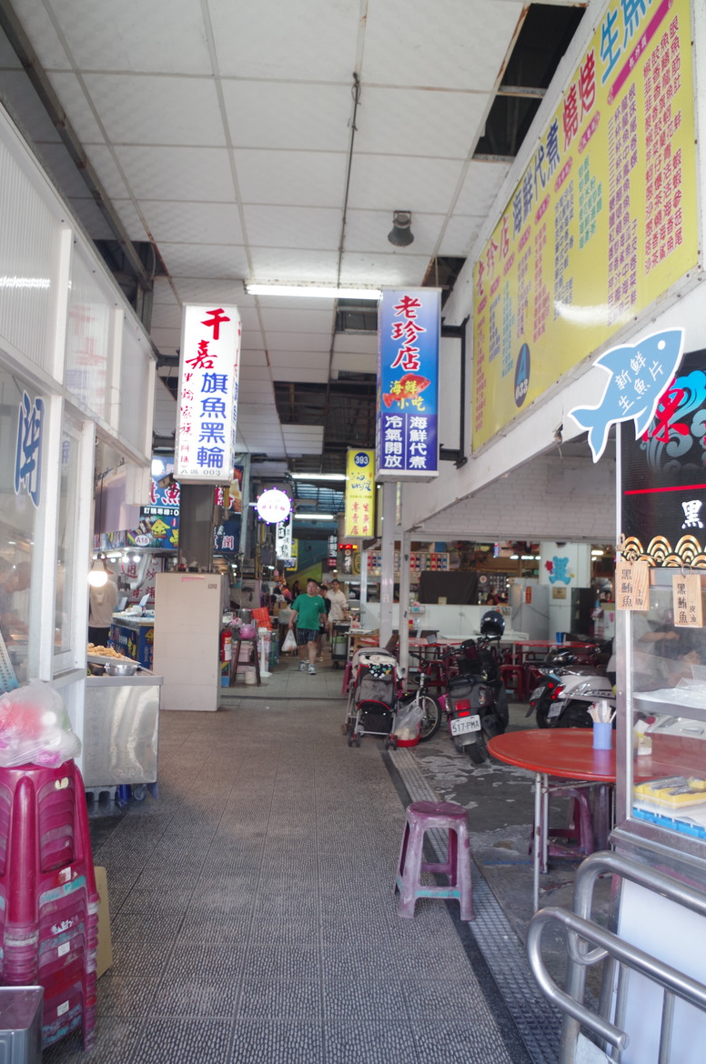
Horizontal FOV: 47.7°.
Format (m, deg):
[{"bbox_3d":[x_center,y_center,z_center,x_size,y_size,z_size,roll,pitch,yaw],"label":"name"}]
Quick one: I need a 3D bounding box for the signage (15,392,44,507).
[{"bbox_3d":[-1.278,-0.323,3.159,0.020,0.436,0.324,1,-4,-3],"label":"signage"}]

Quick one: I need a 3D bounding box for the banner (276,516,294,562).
[{"bbox_3d":[-1.750,0.145,20.374,0.400,1.200,0.220,2,-4,-3],"label":"banner"}]

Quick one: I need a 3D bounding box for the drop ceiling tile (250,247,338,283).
[{"bbox_3d":[-0.391,-1.833,5.463,0.593,0.020,0.569,1,-4,-3],"label":"drop ceiling tile"}]

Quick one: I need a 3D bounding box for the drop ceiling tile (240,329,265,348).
[{"bbox_3d":[-1.092,-1.743,7.196,0.605,0.020,0.590,1,-4,-3],"label":"drop ceiling tile"}]

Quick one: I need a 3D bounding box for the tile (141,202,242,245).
[{"bbox_3d":[-0.977,-1.913,4.928,0.605,0.020,0.585,2,-4,-3],"label":"tile"}]

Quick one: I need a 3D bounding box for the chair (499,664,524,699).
[{"bbox_3d":[2.200,2.055,10.978,0.330,0.460,0.330,1,-4,-3],"label":"chair"}]

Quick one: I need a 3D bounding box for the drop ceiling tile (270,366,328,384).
[{"bbox_3d":[-0.550,-1.649,8.325,0.593,0.020,0.569,1,-4,-3],"label":"drop ceiling tile"}]

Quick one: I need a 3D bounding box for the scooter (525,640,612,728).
[{"bbox_3d":[2.732,1.593,8.093,1.780,1.100,0.680,3,-4,-18],"label":"scooter"}]

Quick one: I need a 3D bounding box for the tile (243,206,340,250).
[{"bbox_3d":[-0.361,-1.877,4.916,0.605,0.020,0.590,1,-4,-3],"label":"tile"}]

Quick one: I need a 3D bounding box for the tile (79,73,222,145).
[{"bbox_3d":[-0.902,-1.965,3.727,0.605,0.020,0.590,1,-4,-3],"label":"tile"}]

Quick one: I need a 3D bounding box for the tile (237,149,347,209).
[{"bbox_3d":[-0.327,-1.907,4.318,0.593,0.020,0.569,1,-4,-3],"label":"tile"}]

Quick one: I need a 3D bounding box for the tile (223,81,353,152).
[{"bbox_3d":[-0.295,-1.944,3.746,0.593,0.020,0.569,1,-4,-3],"label":"tile"}]

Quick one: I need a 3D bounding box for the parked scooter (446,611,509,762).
[{"bbox_3d":[1.227,1.473,7.603,0.660,1.200,1.780,0,-4,16],"label":"parked scooter"}]

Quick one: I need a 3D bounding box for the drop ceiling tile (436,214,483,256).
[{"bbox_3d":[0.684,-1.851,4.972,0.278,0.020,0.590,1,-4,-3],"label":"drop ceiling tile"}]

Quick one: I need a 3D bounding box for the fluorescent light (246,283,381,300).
[{"bbox_3d":[-0.179,-1.768,5.793,1.200,0.100,0.120,2,-4,-3],"label":"fluorescent light"}]

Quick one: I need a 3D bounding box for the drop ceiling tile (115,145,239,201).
[{"bbox_3d":[-0.946,-1.952,4.350,0.605,0.020,0.585,2,-4,-3],"label":"drop ceiling tile"}]

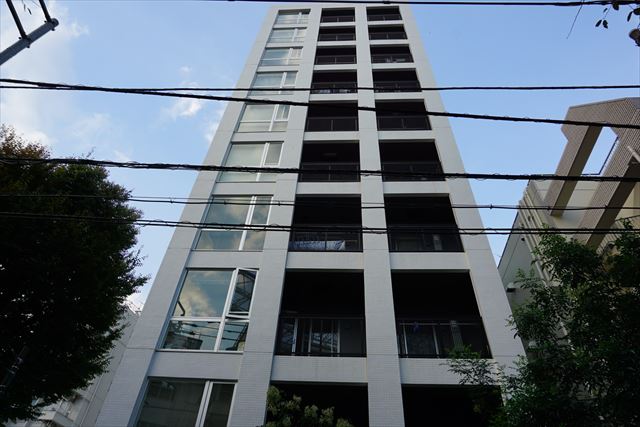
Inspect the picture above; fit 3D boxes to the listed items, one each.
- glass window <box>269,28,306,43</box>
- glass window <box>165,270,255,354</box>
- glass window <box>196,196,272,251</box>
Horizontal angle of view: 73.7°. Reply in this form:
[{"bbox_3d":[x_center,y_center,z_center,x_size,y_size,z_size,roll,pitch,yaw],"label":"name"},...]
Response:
[{"bbox_3d":[-1.797,-10.222,24.701,1.981,2.448,0.120,0,-47,4],"label":"glass window"},{"bbox_3d":[-2.721,2.442,11.001,1.981,2.448,0.150,0,-47,4],"label":"glass window"},{"bbox_3d":[-2.564,0.303,13.333,1.981,2.448,0.120,0,-47,4],"label":"glass window"}]

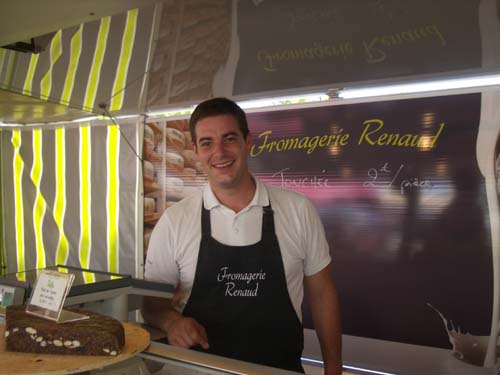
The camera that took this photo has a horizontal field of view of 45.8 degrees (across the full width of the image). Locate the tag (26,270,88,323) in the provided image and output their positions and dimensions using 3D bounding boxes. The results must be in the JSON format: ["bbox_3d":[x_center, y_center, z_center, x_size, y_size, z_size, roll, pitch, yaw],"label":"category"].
[{"bbox_3d":[-0.439,0.242,1.350,0.144,0.097,0.077,0,0,43],"label":"tag"}]

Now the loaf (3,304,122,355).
[{"bbox_3d":[-0.409,0.314,1.315,0.303,0.053,0.199,0,0,7],"label":"loaf"}]

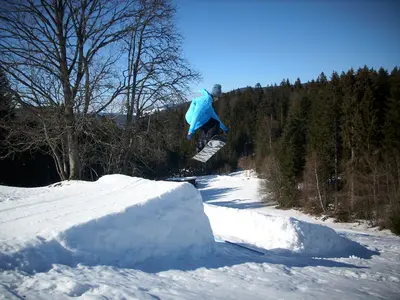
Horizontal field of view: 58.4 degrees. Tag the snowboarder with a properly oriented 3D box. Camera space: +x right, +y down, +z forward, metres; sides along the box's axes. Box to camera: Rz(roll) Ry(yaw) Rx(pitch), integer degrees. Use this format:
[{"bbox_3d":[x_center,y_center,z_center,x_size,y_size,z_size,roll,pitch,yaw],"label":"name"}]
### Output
[{"bbox_3d":[0.134,-0.650,7.400,0.840,1.400,0.680,0,2,13],"label":"snowboarder"}]

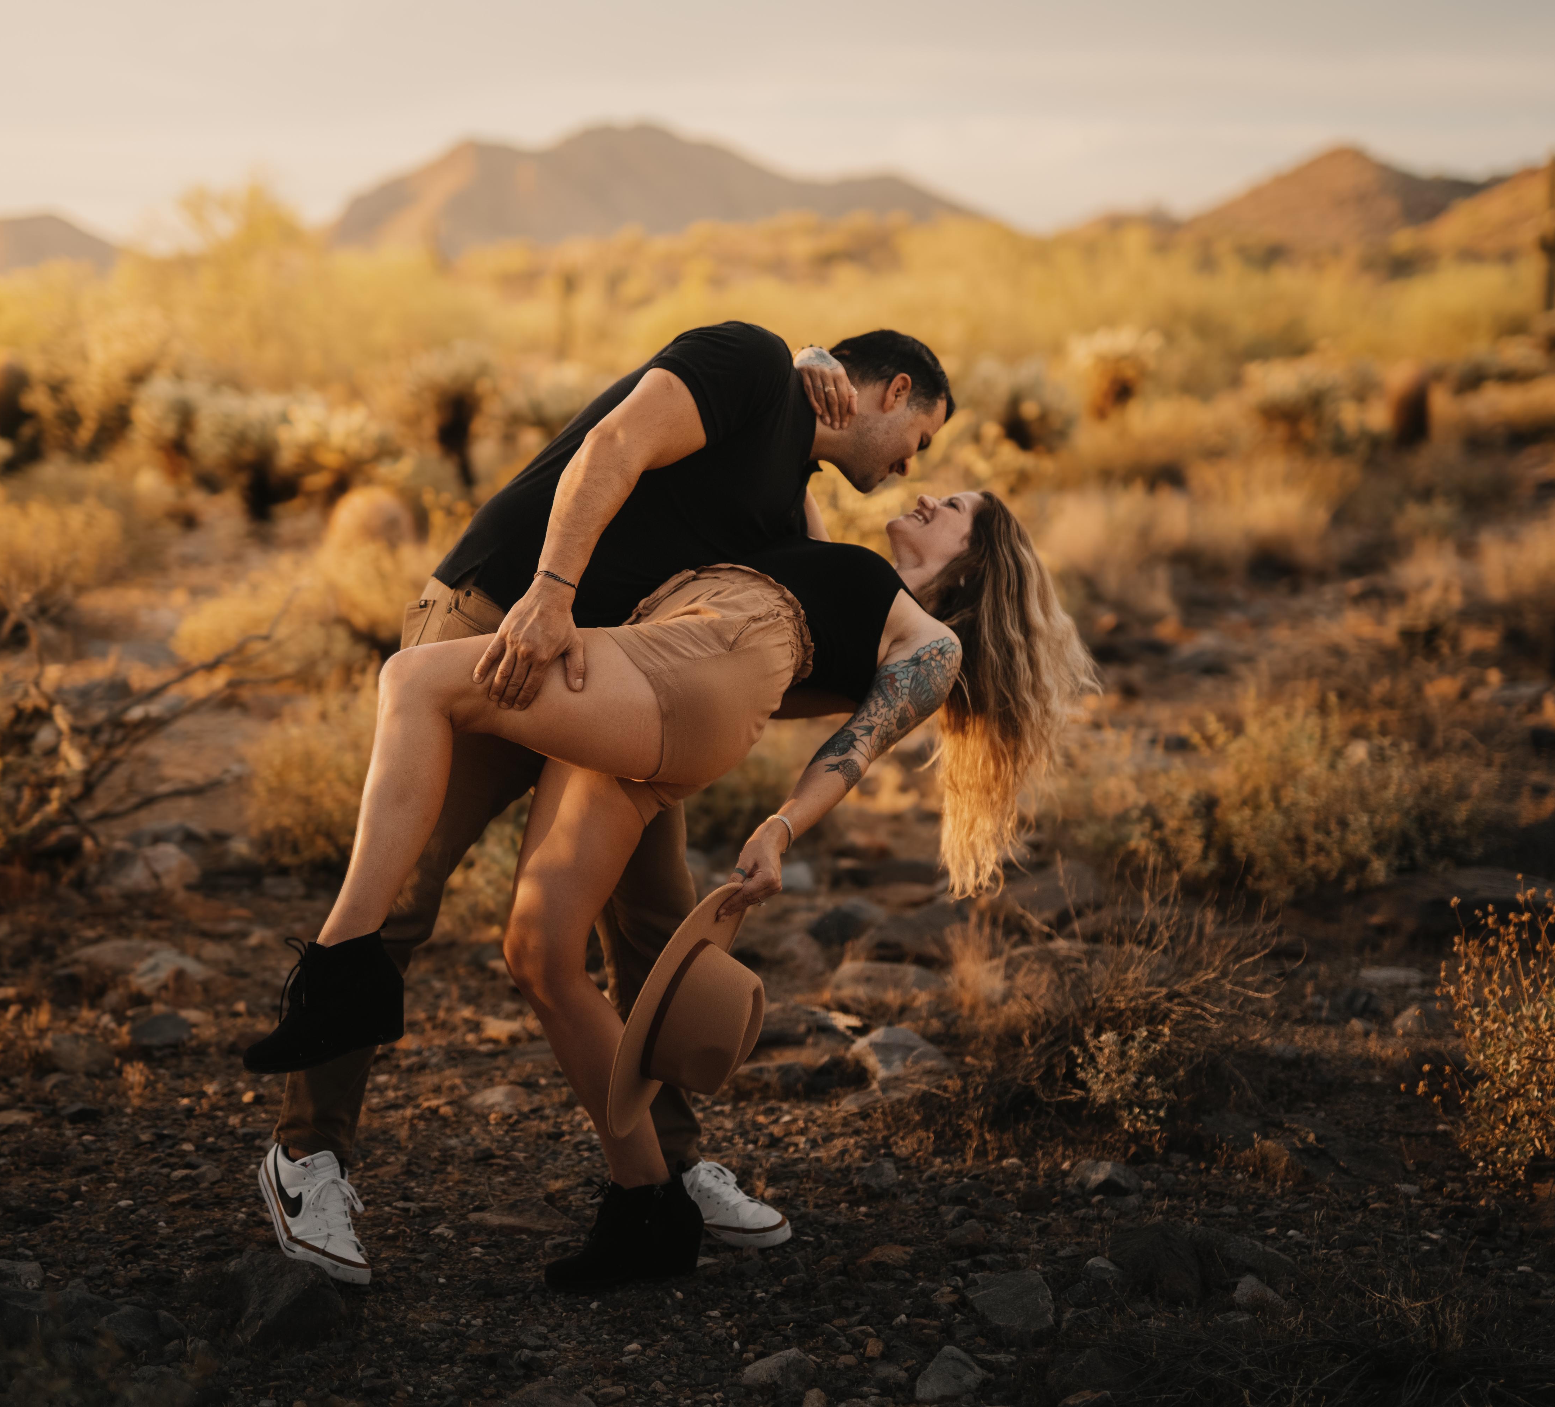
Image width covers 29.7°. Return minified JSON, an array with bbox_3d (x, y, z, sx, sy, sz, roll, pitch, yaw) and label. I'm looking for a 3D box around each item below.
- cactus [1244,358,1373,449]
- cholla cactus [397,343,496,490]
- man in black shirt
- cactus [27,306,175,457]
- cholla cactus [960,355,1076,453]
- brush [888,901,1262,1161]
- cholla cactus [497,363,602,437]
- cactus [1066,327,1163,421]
[{"bbox_3d":[4.874,-2.725,26.839,1.196,0.887,1.100,0,8,0],"label":"cactus"},{"bbox_3d":[-2.439,-2.102,21.543,0.730,1.075,0.671,0,8,0],"label":"cholla cactus"},{"bbox_3d":[-0.243,0.125,4.177,0.920,1.330,0.620,3,8,24],"label":"man in black shirt"},{"bbox_3d":[-5.908,-2.756,25.394,1.305,1.336,1.201,0,8,0],"label":"cactus"},{"bbox_3d":[2.178,-2.695,26.542,1.048,0.907,0.964,0,8,0],"label":"cholla cactus"},{"bbox_3d":[0.507,0.497,4.966,0.630,0.380,0.550,0,8,0],"label":"brush"},{"bbox_3d":[-2.137,-2.820,27.771,1.002,0.825,0.922,0,8,0],"label":"cholla cactus"},{"bbox_3d":[3.657,-3.513,31.779,1.058,1.120,0.973,0,8,0],"label":"cactus"}]

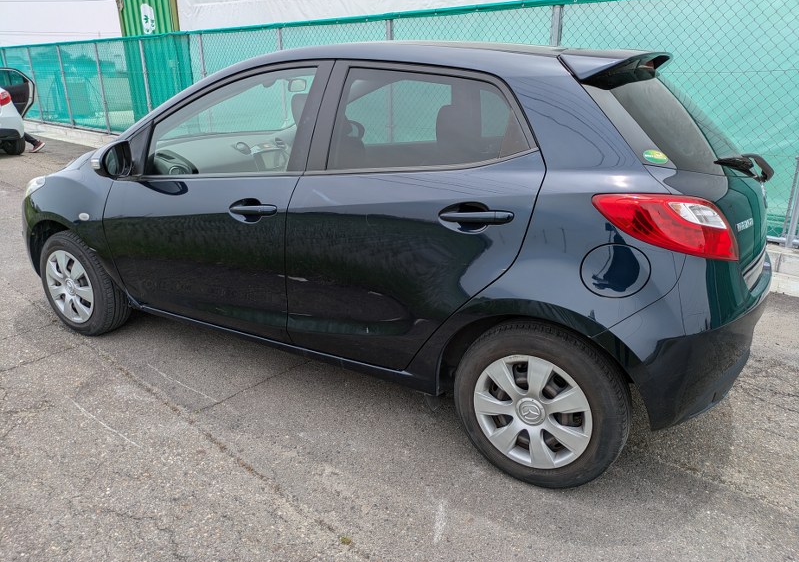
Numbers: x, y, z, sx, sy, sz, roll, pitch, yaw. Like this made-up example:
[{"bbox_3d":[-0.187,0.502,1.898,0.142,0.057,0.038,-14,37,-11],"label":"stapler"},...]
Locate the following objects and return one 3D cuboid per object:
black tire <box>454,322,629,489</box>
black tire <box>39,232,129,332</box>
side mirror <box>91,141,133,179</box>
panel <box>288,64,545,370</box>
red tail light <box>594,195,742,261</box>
[{"bbox_3d":[0.450,0.399,1.899,0.583,0.583,0.185,10,21,29],"label":"black tire"},{"bbox_3d":[-1.704,0.011,3.085,0.583,0.583,0.185,10,20,27],"label":"black tire"},{"bbox_3d":[-1.236,-0.515,2.477,0.135,0.170,0.190,10,21,29],"label":"side mirror"},{"bbox_3d":[0.039,-0.207,1.971,0.970,1.065,0.250,10,21,29],"label":"panel"},{"bbox_3d":[0.736,-0.151,1.592,0.385,0.175,0.220,10,21,29],"label":"red tail light"}]

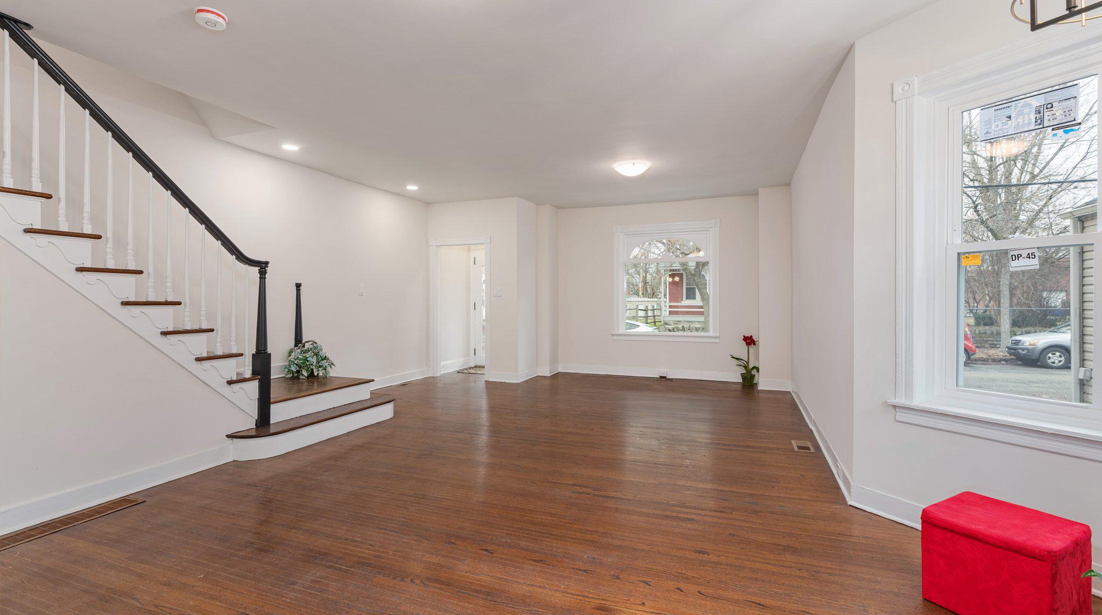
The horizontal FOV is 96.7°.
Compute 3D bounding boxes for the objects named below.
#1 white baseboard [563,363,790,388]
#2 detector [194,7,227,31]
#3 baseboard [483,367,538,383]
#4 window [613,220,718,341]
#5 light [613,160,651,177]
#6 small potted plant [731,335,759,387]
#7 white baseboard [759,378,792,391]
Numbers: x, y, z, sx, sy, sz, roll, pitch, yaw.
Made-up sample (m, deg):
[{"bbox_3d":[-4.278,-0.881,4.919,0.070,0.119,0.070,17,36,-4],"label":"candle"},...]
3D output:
[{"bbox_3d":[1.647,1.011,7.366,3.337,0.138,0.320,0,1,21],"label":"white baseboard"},{"bbox_3d":[-1.764,-1.490,2.539,0.142,0.047,0.142,0,1,0],"label":"detector"},{"bbox_3d":[-0.583,1.017,7.486,0.547,0.138,0.708,0,1,21],"label":"baseboard"},{"bbox_3d":[1.727,-0.381,7.484,1.603,1.806,0.140,0,1,21],"label":"window"},{"bbox_3d":[0.888,-1.510,5.345,0.390,0.130,0.390,0,1,0],"label":"light"},{"bbox_3d":[2.698,0.734,6.825,0.369,0.701,0.300,0,1,21],"label":"small potted plant"},{"bbox_3d":[2.963,1.017,6.471,0.381,0.146,0.040,0,1,21],"label":"white baseboard"}]

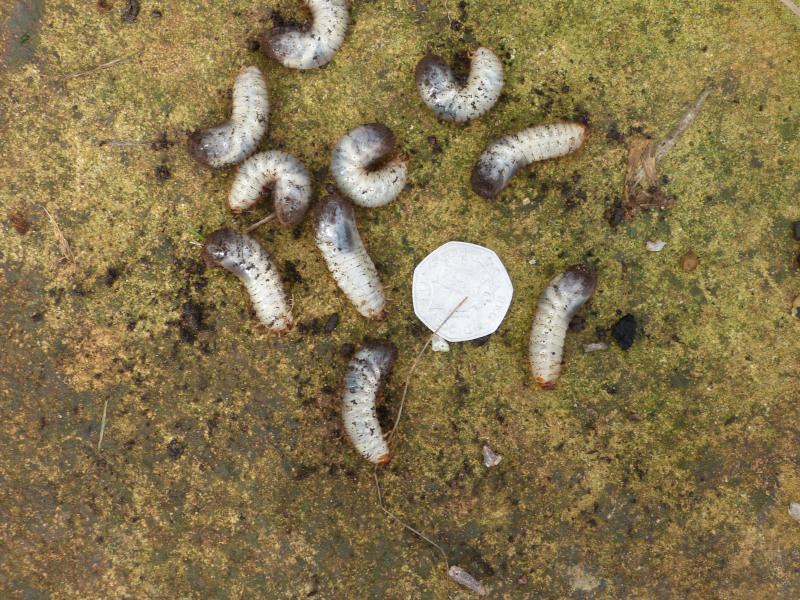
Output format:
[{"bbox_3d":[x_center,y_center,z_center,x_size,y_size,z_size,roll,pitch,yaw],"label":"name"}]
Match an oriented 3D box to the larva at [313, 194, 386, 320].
[{"bbox_3d":[-0.014,-0.010,0.512,0.012,0.009,0.036,-20,84,-4],"label":"larva"}]

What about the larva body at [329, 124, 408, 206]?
[{"bbox_3d":[-0.008,-0.036,0.515,0.021,0.009,0.023,-5,83,-2],"label":"larva body"}]

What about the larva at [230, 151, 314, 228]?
[{"bbox_3d":[-0.034,-0.031,0.514,0.022,0.009,0.019,14,83,0],"label":"larva"}]

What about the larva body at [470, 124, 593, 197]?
[{"bbox_3d":[0.034,-0.041,0.517,0.035,0.009,0.014,-32,85,-5],"label":"larva body"}]

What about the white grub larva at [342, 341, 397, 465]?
[{"bbox_3d":[-0.008,0.027,0.507,0.014,0.009,0.032,3,83,-1],"label":"white grub larva"}]

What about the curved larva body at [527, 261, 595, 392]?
[{"bbox_3d":[0.041,0.006,0.511,0.013,0.009,0.035,23,83,1],"label":"curved larva body"}]

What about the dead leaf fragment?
[{"bbox_3d":[0.018,0.074,0.506,0.011,0.003,0.003,31,83,2],"label":"dead leaf fragment"}]

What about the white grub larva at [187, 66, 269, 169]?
[{"bbox_3d":[-0.046,-0.050,0.515,0.020,0.009,0.029,9,83,-1],"label":"white grub larva"}]

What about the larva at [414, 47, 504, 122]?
[{"bbox_3d":[0.016,-0.059,0.518,0.024,0.009,0.021,3,83,-1],"label":"larva"}]

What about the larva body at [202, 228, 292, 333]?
[{"bbox_3d":[-0.038,-0.006,0.510,0.014,0.009,0.033,-44,86,-6],"label":"larva body"}]

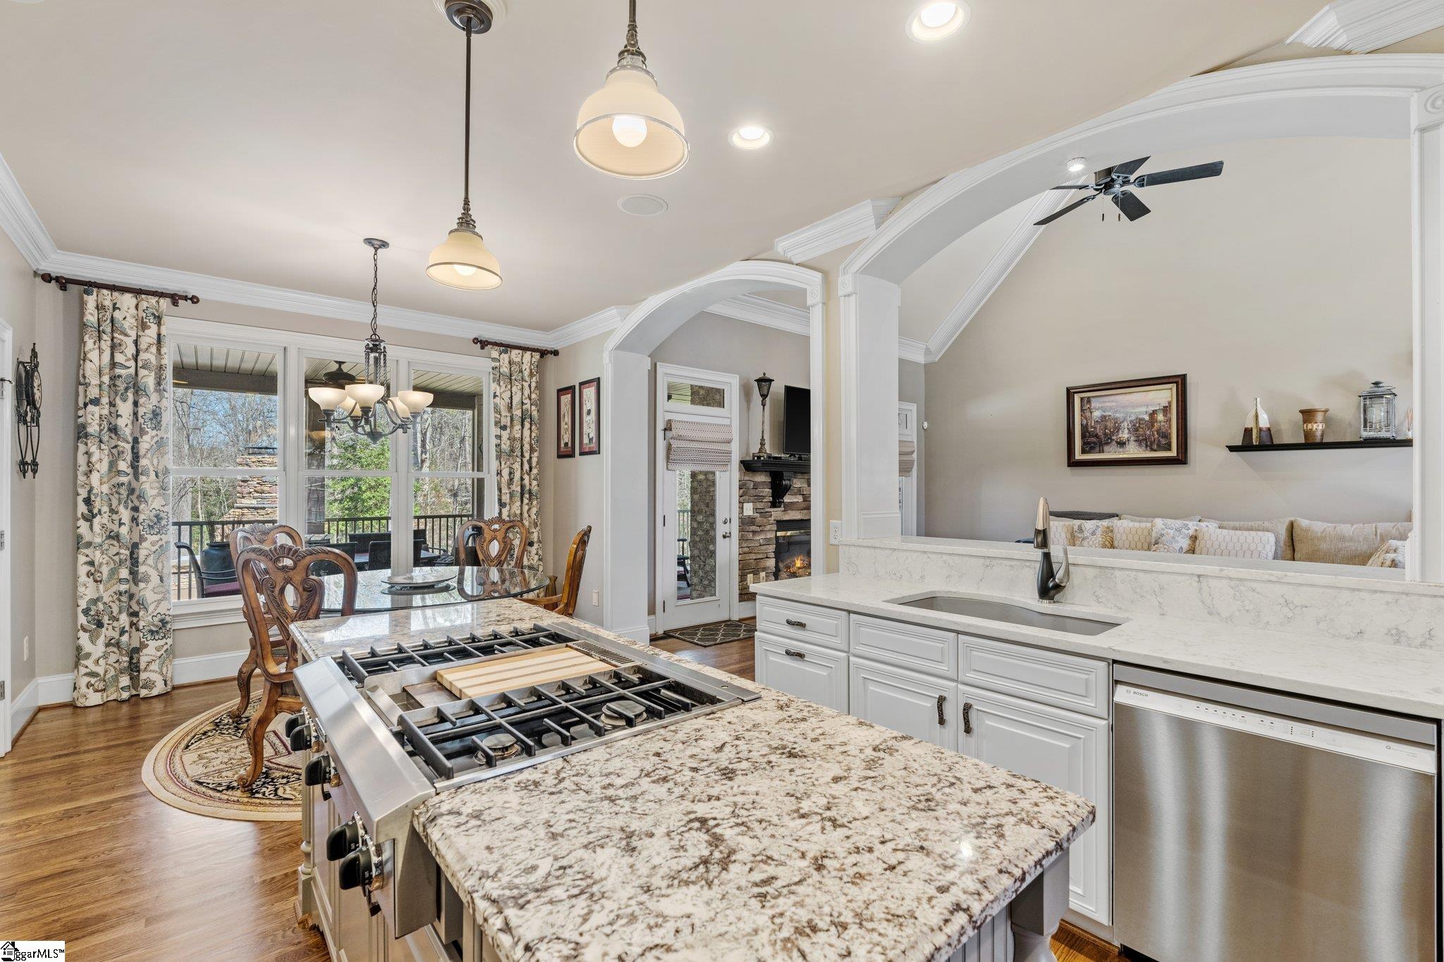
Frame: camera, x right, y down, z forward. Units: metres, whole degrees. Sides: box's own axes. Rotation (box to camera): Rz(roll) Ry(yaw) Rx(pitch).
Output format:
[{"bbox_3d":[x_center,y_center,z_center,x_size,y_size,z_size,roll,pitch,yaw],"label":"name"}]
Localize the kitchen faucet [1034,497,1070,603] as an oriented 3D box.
[{"bbox_3d":[1.222,0.266,2.391,0.130,0.390,0.220,0,-1,35],"label":"kitchen faucet"}]

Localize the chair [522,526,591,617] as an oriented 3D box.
[{"bbox_3d":[-1.131,0.826,3.912,0.640,1.090,0.610,0,-1,-13],"label":"chair"}]

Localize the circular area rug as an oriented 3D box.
[{"bbox_3d":[-1.758,1.377,3.873,2.600,0.012,2.600,0,0,0],"label":"circular area rug"}]

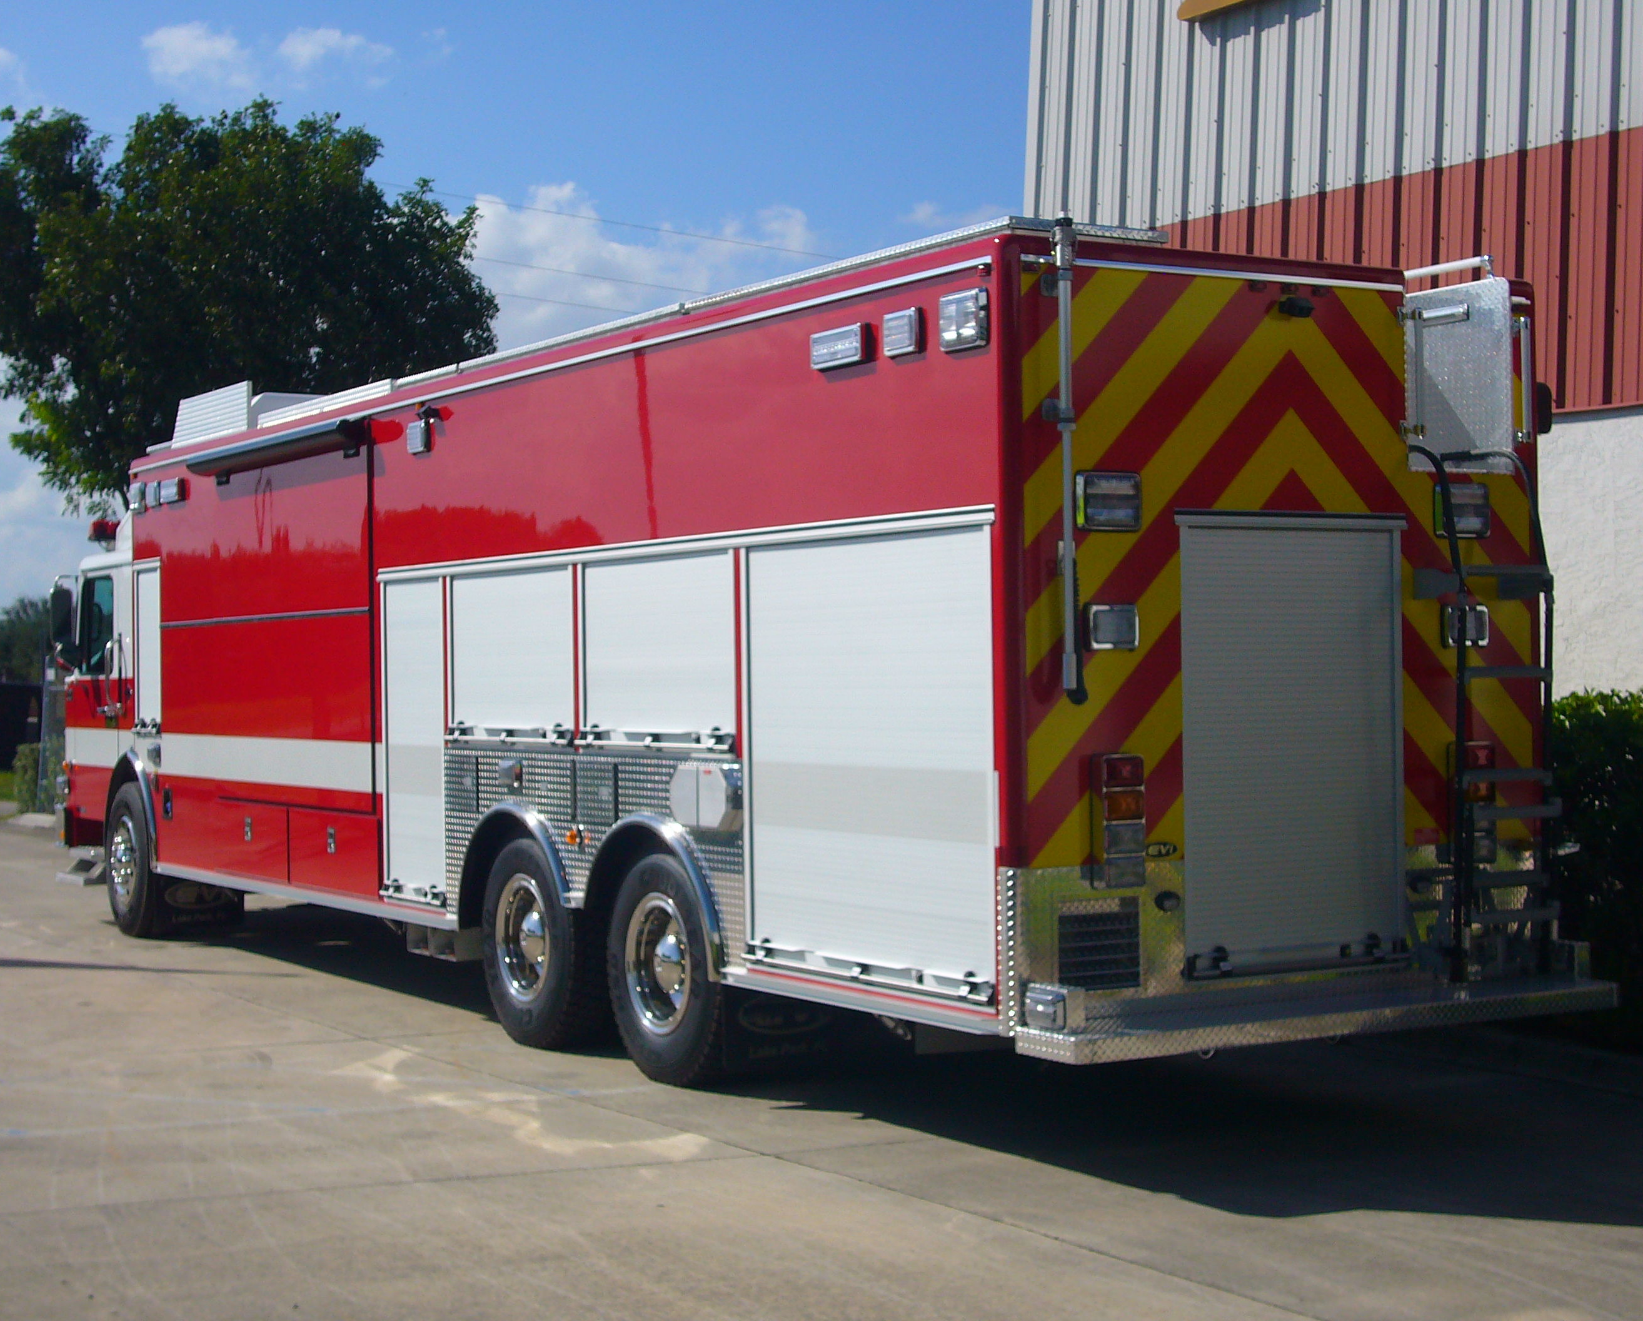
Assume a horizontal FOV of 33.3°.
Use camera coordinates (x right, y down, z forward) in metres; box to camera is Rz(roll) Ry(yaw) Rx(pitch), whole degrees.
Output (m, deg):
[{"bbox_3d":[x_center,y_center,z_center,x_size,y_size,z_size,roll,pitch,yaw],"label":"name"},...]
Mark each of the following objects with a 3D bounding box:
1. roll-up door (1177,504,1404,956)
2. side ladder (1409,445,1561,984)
[{"bbox_3d":[1.710,0.294,9.930,1.020,1.640,0.080,0,0,-30],"label":"roll-up door"},{"bbox_3d":[2.459,0.194,10.172,0.450,1.945,0.310,0,0,-30],"label":"side ladder"}]

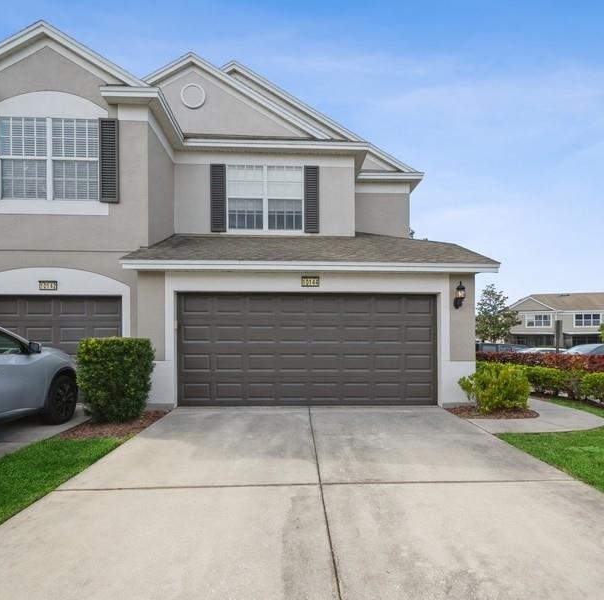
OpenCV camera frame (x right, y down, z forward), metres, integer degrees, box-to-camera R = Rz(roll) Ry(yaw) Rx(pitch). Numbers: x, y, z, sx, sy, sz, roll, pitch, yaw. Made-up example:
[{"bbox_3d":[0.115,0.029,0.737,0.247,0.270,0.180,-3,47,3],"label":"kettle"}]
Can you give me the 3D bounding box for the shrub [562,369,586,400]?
[{"bbox_3d":[5.620,1.770,7.780,0.600,0.670,0.620,0,-3,0],"label":"shrub"}]

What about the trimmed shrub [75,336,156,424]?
[{"bbox_3d":[-2.950,1.275,6.100,0.950,1.290,0.930,0,-3,0],"label":"trimmed shrub"}]

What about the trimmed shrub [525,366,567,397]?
[{"bbox_3d":[5.580,1.870,8.600,0.700,0.690,0.760,0,-3,0],"label":"trimmed shrub"}]

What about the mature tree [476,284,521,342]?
[{"bbox_3d":[14.800,1.850,29.000,4.400,6.100,4.400,0,-3,0],"label":"mature tree"}]

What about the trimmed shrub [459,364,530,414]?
[{"bbox_3d":[3.420,1.565,6.700,1.160,0.870,1.030,0,-3,0],"label":"trimmed shrub"}]

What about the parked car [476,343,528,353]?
[{"bbox_3d":[11.100,3.100,20.300,4.800,1.650,1.900,0,-3,0],"label":"parked car"}]

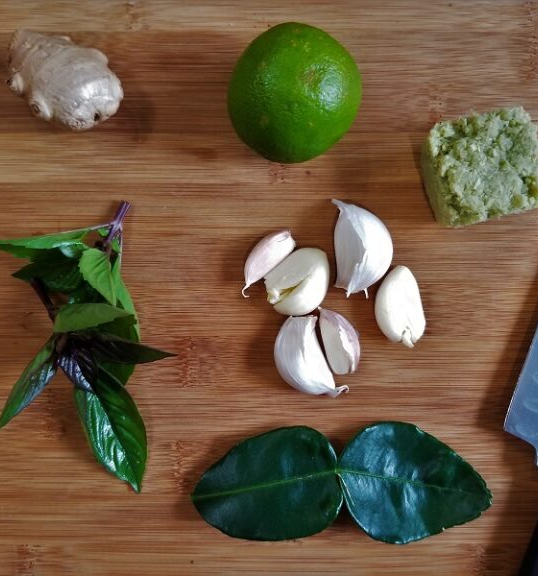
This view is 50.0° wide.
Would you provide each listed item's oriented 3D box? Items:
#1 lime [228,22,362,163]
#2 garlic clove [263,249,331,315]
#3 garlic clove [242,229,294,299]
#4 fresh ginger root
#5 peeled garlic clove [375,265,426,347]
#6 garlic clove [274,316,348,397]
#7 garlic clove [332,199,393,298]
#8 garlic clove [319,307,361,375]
[{"bbox_3d":[0.010,-0.077,0.229,0.053,0.053,0.053,0,88,0],"label":"lime"},{"bbox_3d":[0.015,-0.002,0.244,0.031,0.020,0.024,-38,89,-1],"label":"garlic clove"},{"bbox_3d":[-0.002,-0.012,0.247,0.013,0.013,0.033,45,89,1],"label":"garlic clove"},{"bbox_3d":[-0.087,-0.086,0.242,0.052,0.028,0.036,18,88,1],"label":"fresh ginger root"},{"bbox_3d":[0.055,0.009,0.244,0.019,0.018,0.035,-14,88,0],"label":"peeled garlic clove"},{"bbox_3d":[0.016,0.030,0.242,0.023,0.021,0.038,-24,88,-1],"label":"garlic clove"},{"bbox_3d":[0.040,-0.017,0.243,0.025,0.022,0.042,-1,88,0],"label":"garlic clove"},{"bbox_3d":[0.030,0.022,0.245,0.014,0.016,0.031,-18,88,-1],"label":"garlic clove"}]

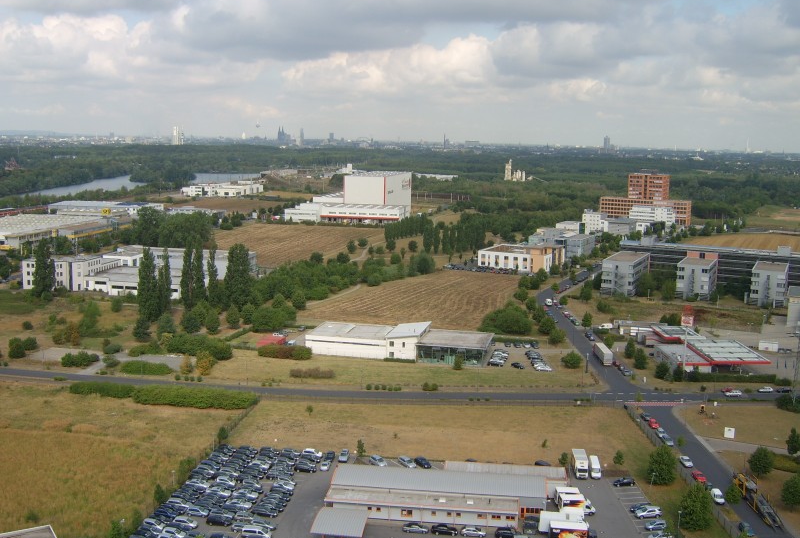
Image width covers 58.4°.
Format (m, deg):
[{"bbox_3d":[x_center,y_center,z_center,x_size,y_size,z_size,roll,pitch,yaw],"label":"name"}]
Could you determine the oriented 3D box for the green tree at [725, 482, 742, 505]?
[{"bbox_3d":[63.225,42.927,135.917,3.130,5.220,3.130,1,10,0],"label":"green tree"}]

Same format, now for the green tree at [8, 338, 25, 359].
[{"bbox_3d":[-116.531,23.971,217.970,4.870,5.530,4.870,1,10,0],"label":"green tree"}]

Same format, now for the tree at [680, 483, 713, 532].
[{"bbox_3d":[52.635,42.412,127.399,5.716,9.297,5.716,1,10,0],"label":"tree"}]

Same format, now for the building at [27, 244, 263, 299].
[{"bbox_3d":[-111.230,-0.585,315.091,73.500,11.400,64.500,3,10,11],"label":"building"}]

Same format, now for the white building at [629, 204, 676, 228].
[{"bbox_3d":[198.710,-39.190,560.733,34.000,17.500,16.000,4,11,17],"label":"white building"}]

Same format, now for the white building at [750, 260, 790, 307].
[{"bbox_3d":[157.588,6.477,305.128,12.300,14.800,25.000,7,12,28],"label":"white building"}]

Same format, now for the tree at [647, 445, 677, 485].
[{"bbox_3d":[51.024,37.570,138.600,5.700,7.400,5.700,1,10,0],"label":"tree"}]

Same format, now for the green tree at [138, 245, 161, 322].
[{"bbox_3d":[-87.058,5.319,247.668,7.300,25.000,7.300,1,10,0],"label":"green tree"}]

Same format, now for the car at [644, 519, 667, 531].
[{"bbox_3d":[43.342,43.473,121.427,3.700,1.500,1.650,0,10,-7],"label":"car"}]

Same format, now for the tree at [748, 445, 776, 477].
[{"bbox_3d":[75.118,40.211,149.099,4.770,6.831,4.770,1,10,0],"label":"tree"}]

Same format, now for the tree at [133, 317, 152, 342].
[{"bbox_3d":[-82.844,19.265,230.262,5.400,8.300,5.400,1,10,0],"label":"tree"}]

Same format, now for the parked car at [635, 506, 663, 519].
[{"bbox_3d":[44.848,43.758,129.209,4.550,1.720,1.850,0,10,-8],"label":"parked car"}]

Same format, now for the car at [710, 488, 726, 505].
[{"bbox_3d":[61.853,44.269,139.256,1.750,1.800,4.200,1,10,-1],"label":"car"}]

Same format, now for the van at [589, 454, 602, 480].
[{"bbox_3d":[40.627,41.481,149.193,1.970,2.350,5.800,2,10,6],"label":"van"}]

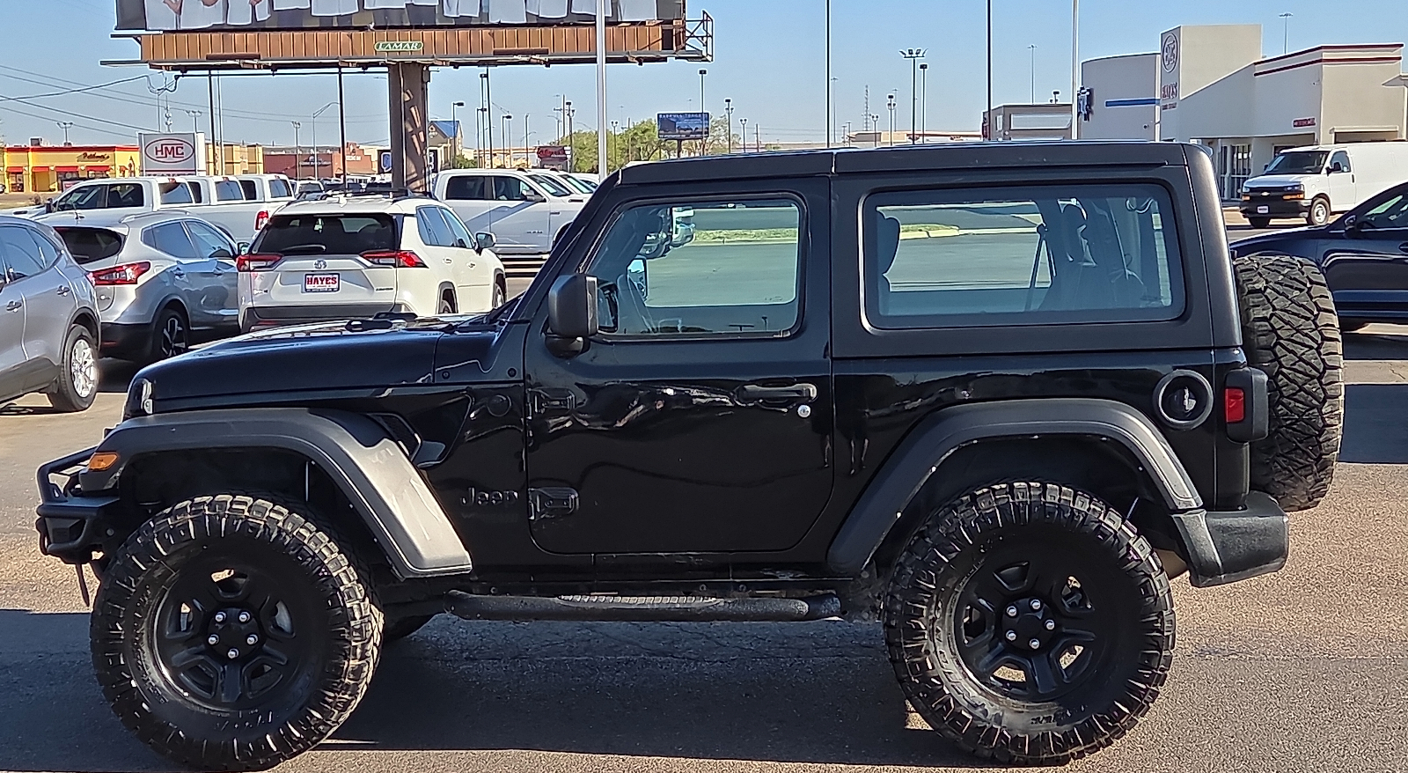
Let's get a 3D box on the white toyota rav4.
[{"bbox_3d":[-3.271,-1.134,19.883,1.860,1.700,4.600,0,6,6],"label":"white toyota rav4"}]

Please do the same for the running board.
[{"bbox_3d":[-0.188,0.681,5.918,1.226,0.095,0.190,-1,6,2],"label":"running board"}]

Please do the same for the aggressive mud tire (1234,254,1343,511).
[{"bbox_3d":[1.933,-0.015,6.580,0.285,0.870,0.870,-1,6,2],"label":"aggressive mud tire"}]

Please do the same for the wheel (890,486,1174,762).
[{"bbox_3d":[0.997,0.727,5.903,0.859,0.854,0.305,-1,6,2],"label":"wheel"}]

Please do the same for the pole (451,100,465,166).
[{"bbox_3d":[-20.285,-19.699,158.792,1.100,7.942,0.350,-1,6,0],"label":"pole"}]

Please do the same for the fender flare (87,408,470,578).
[{"bbox_3d":[-1.310,0.323,5.940,1.200,0.520,0.270,-1,6,2],"label":"fender flare"}]

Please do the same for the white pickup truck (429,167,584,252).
[{"bbox_3d":[-4.000,-3.140,36.600,6.000,2.020,2.050,0,7,14],"label":"white pickup truck"}]

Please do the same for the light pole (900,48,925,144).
[{"bbox_3d":[10.567,-13.109,96.136,1.280,7.699,0.600,-1,6,0],"label":"light pole"}]

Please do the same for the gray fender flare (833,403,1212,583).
[{"bbox_3d":[0.959,0.309,5.799,1.180,0.535,0.180,-1,6,2],"label":"gray fender flare"}]

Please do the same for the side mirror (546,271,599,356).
[{"bbox_3d":[-0.392,-0.215,5.738,0.165,0.255,0.210,-1,6,2],"label":"side mirror"}]

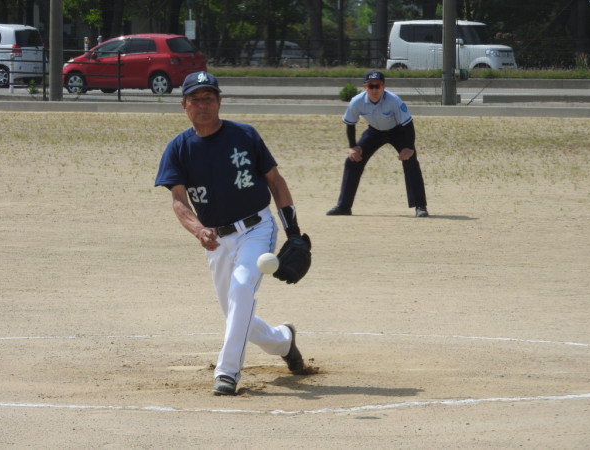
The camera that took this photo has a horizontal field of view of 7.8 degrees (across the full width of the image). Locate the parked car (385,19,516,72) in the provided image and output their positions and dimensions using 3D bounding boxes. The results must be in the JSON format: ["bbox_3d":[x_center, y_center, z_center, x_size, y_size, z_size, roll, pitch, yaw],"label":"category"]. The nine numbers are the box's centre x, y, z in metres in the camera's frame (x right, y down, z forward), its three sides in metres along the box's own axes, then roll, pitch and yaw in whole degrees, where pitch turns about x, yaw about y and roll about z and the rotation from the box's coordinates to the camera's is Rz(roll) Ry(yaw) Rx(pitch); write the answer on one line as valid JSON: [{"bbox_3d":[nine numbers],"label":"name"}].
[{"bbox_3d":[4.224,-4.591,116.000,3.395,1.780,1.475,1,3,28],"label":"parked car"}]

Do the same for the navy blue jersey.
[{"bbox_3d":[-0.385,-0.244,21.250,0.500,0.500,0.320,-13,3,22],"label":"navy blue jersey"}]

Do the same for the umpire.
[{"bbox_3d":[0.746,-0.737,39.200,0.930,1.320,0.680,0,3,5],"label":"umpire"}]

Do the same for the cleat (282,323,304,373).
[{"bbox_3d":[-0.005,0.627,22.000,0.110,0.275,0.100,-14,4,-40],"label":"cleat"}]

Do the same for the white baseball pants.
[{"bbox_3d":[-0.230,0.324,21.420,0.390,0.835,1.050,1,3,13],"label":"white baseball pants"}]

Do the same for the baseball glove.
[{"bbox_3d":[-0.012,0.164,21.150,0.160,0.260,0.180,5,4,-39],"label":"baseball glove"}]

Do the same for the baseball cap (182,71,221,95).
[{"bbox_3d":[-0.456,-0.696,21.200,0.185,0.130,0.270,0,3,0],"label":"baseball cap"}]

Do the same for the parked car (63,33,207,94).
[{"bbox_3d":[-4.115,-4.048,108.200,3.750,1.520,1.695,2,3,31],"label":"parked car"}]

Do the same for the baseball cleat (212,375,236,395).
[{"bbox_3d":[-0.335,0.760,20.880,0.108,0.110,0.280,1,3,15],"label":"baseball cleat"}]

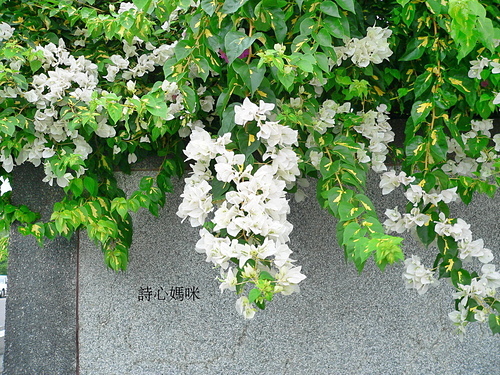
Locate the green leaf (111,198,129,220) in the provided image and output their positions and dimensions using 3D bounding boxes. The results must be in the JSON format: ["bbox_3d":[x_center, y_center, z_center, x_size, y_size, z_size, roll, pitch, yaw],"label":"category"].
[{"bbox_3d":[-0.339,0.052,1.350,0.045,0.062,0.022,-6,-25,0],"label":"green leaf"}]

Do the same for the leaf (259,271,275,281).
[{"bbox_3d":[0.042,0.225,1.320,0.038,0.038,0.018,-30,-40,-5],"label":"leaf"}]

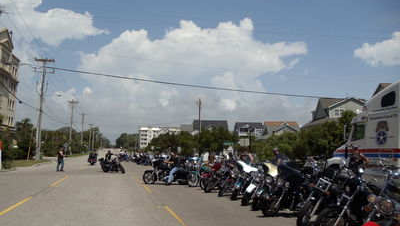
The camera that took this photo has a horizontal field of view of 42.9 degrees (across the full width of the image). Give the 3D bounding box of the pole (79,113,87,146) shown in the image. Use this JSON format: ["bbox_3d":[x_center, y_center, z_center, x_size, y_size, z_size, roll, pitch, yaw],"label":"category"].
[{"bbox_3d":[-36.884,6.452,160.000,2.500,12.600,0.400,2,-4,-10],"label":"pole"}]

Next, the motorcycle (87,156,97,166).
[{"bbox_3d":[-10.615,4.591,50.200,0.930,1.330,2.400,1,-4,-8],"label":"motorcycle"}]

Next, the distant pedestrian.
[{"bbox_3d":[-10.040,3.359,36.800,0.600,1.770,0.550,2,-4,-17],"label":"distant pedestrian"}]

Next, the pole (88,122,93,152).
[{"bbox_3d":[-47.553,10.786,222.000,2.200,12.200,0.400,1,-4,-10],"label":"pole"}]

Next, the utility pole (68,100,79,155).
[{"bbox_3d":[-28.132,3.084,112.000,2.400,12.400,0.400,1,-4,-10],"label":"utility pole"}]

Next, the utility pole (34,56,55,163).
[{"bbox_3d":[-20.382,-0.584,66.000,2.550,13.200,0.420,2,-4,-10],"label":"utility pole"}]

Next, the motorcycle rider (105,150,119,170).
[{"bbox_3d":[-6.092,3.217,34.800,0.850,1.360,0.720,-2,-5,34],"label":"motorcycle rider"}]

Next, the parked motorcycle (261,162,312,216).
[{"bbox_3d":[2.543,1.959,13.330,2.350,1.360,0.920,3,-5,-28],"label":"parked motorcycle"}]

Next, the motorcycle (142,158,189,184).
[{"bbox_3d":[-1.600,2.819,24.500,2.350,1.280,0.920,1,-4,0],"label":"motorcycle"}]

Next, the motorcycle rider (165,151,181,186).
[{"bbox_3d":[-1.305,2.678,24.400,0.820,1.550,0.650,1,-4,0],"label":"motorcycle rider"}]

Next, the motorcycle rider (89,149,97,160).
[{"bbox_3d":[-10.494,4.219,50.000,0.800,1.300,0.800,1,-4,-8],"label":"motorcycle rider"}]

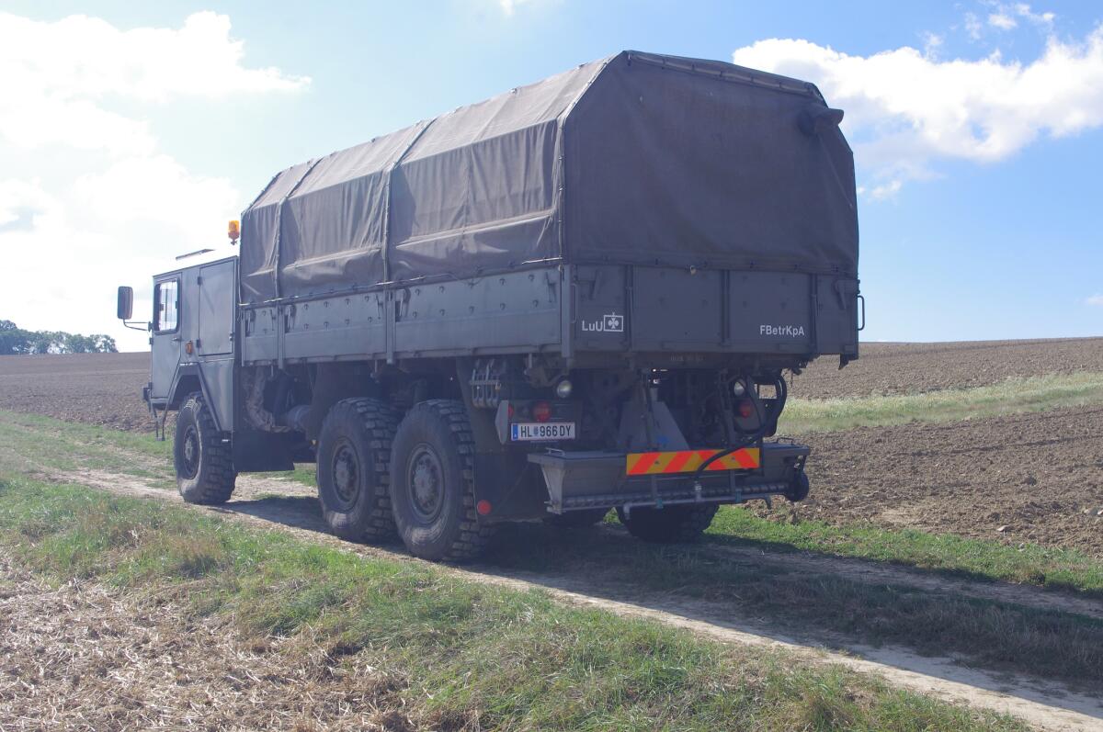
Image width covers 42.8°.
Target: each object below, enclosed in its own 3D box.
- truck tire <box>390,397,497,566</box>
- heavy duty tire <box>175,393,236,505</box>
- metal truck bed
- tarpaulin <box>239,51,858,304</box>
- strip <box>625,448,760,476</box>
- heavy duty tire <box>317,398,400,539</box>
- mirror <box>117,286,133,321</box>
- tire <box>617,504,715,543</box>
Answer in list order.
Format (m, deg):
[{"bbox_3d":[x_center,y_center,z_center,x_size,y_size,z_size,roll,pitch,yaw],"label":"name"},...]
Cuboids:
[{"bbox_3d":[-0.827,0.859,10.623,0.340,1.220,1.220,0,-1,-33],"label":"truck tire"},{"bbox_3d":[-3.708,0.899,15.095,0.340,1.210,1.210,0,-1,-33],"label":"heavy duty tire"},{"bbox_3d":[-0.394,-0.311,11.915,2.510,0.606,5.749,0,-1,-33],"label":"metal truck bed"},{"bbox_3d":[-0.400,-1.294,11.923,2.510,1.399,5.779,0,-1,-33],"label":"tarpaulin"},{"bbox_3d":[0.991,0.657,9.673,1.150,0.138,0.020,0,-1,-33],"label":"strip"},{"bbox_3d":[-1.591,0.876,11.808,0.340,1.220,1.220,0,-1,-33],"label":"heavy duty tire"},{"bbox_3d":[-4.813,-0.712,15.884,0.190,0.375,0.090,0,-1,-41],"label":"mirror"},{"bbox_3d":[0.963,0.857,11.776,0.340,1.220,1.220,0,-1,-33],"label":"tire"}]

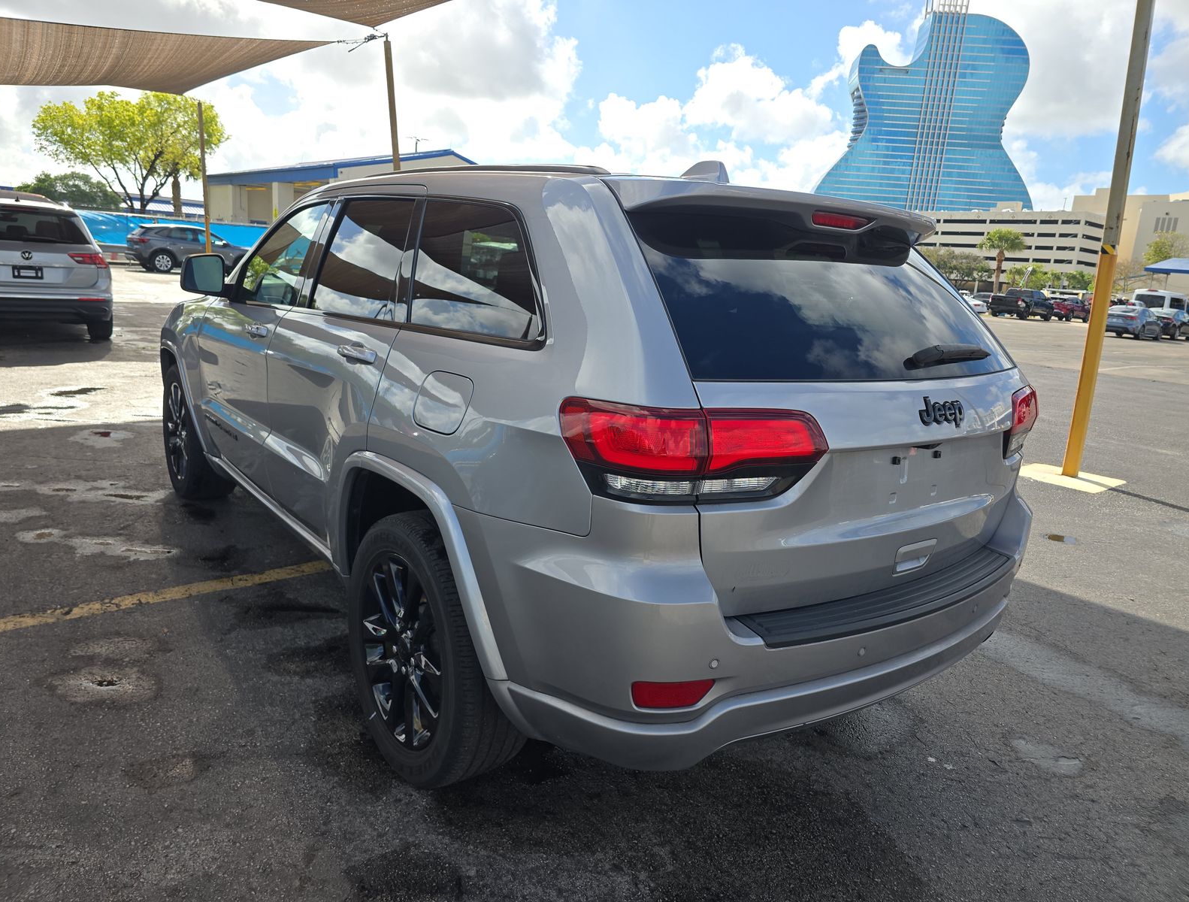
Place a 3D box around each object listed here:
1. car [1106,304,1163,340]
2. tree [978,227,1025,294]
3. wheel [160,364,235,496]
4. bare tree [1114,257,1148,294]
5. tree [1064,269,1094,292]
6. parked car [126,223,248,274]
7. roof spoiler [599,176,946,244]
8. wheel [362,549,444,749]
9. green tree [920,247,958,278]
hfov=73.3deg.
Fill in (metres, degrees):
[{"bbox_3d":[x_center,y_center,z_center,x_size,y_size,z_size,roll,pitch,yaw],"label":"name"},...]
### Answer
[{"bbox_3d":[24.512,-5.876,36.437,4.600,1.440,1.800,-7,17,-40],"label":"car"},{"bbox_3d":[34.254,-15.233,67.290,4.000,7.000,4.000,4,13,0],"label":"tree"},{"bbox_3d":[-2.219,-0.111,4.490,0.270,0.770,0.770,-5,16,-37],"label":"wheel"},{"bbox_3d":[42.016,-12.854,63.246,3.200,5.400,3.200,4,13,0],"label":"bare tree"},{"bbox_3d":[53.170,-17.638,88.502,2.830,4.680,2.550,11,14,29],"label":"tree"},{"bbox_3d":[-13.951,-7.125,28.297,4.580,1.670,1.880,-5,16,-37],"label":"parked car"},{"bbox_3d":[0.555,-0.635,2.156,1.280,0.135,0.280,-6,17,-38],"label":"roof spoiler"},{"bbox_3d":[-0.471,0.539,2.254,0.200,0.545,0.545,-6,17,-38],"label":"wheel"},{"bbox_3d":[30.988,-15.881,72.037,3.800,5.600,3.800,4,13,0],"label":"green tree"}]

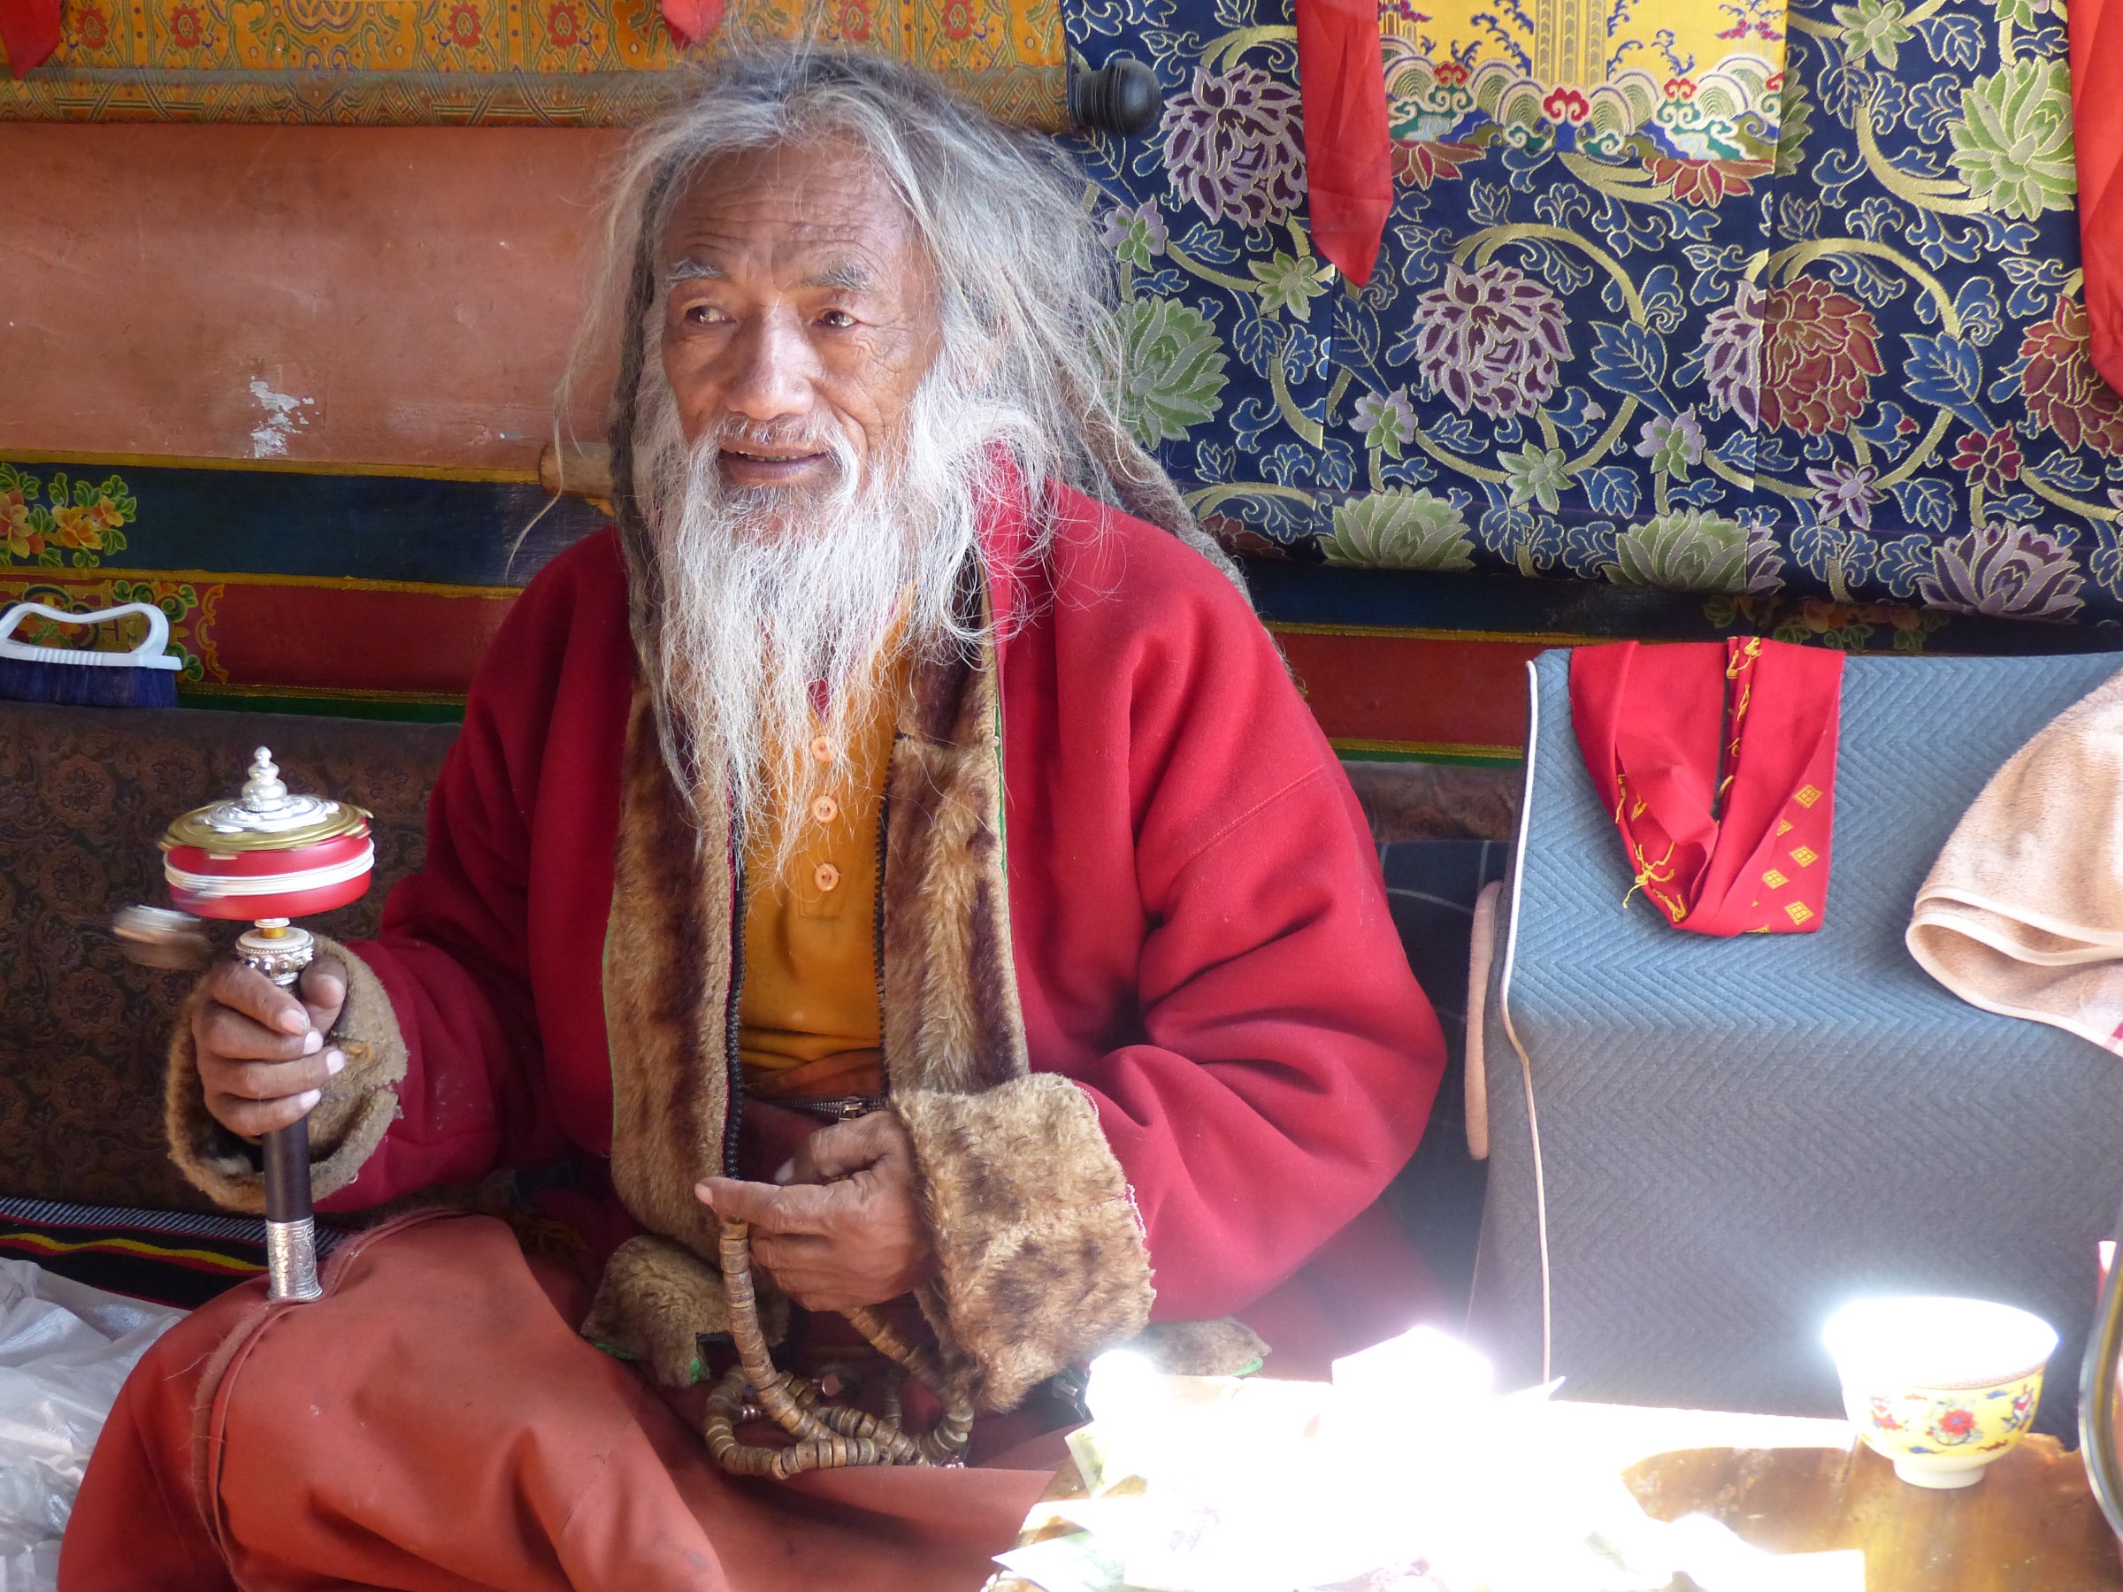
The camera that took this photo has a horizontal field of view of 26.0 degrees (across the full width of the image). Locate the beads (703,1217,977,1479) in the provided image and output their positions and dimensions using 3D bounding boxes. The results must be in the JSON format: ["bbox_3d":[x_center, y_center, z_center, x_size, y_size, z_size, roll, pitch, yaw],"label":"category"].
[{"bbox_3d":[-0.099,0.248,2.132,0.120,0.108,0.110,4,12,15],"label":"beads"}]

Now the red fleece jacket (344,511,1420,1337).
[{"bbox_3d":[-0.057,0.068,2.308,0.520,0.435,0.440,5,12,17],"label":"red fleece jacket"}]

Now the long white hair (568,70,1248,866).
[{"bbox_3d":[-0.090,-0.185,2.305,0.285,0.385,0.305,6,13,22],"label":"long white hair"}]

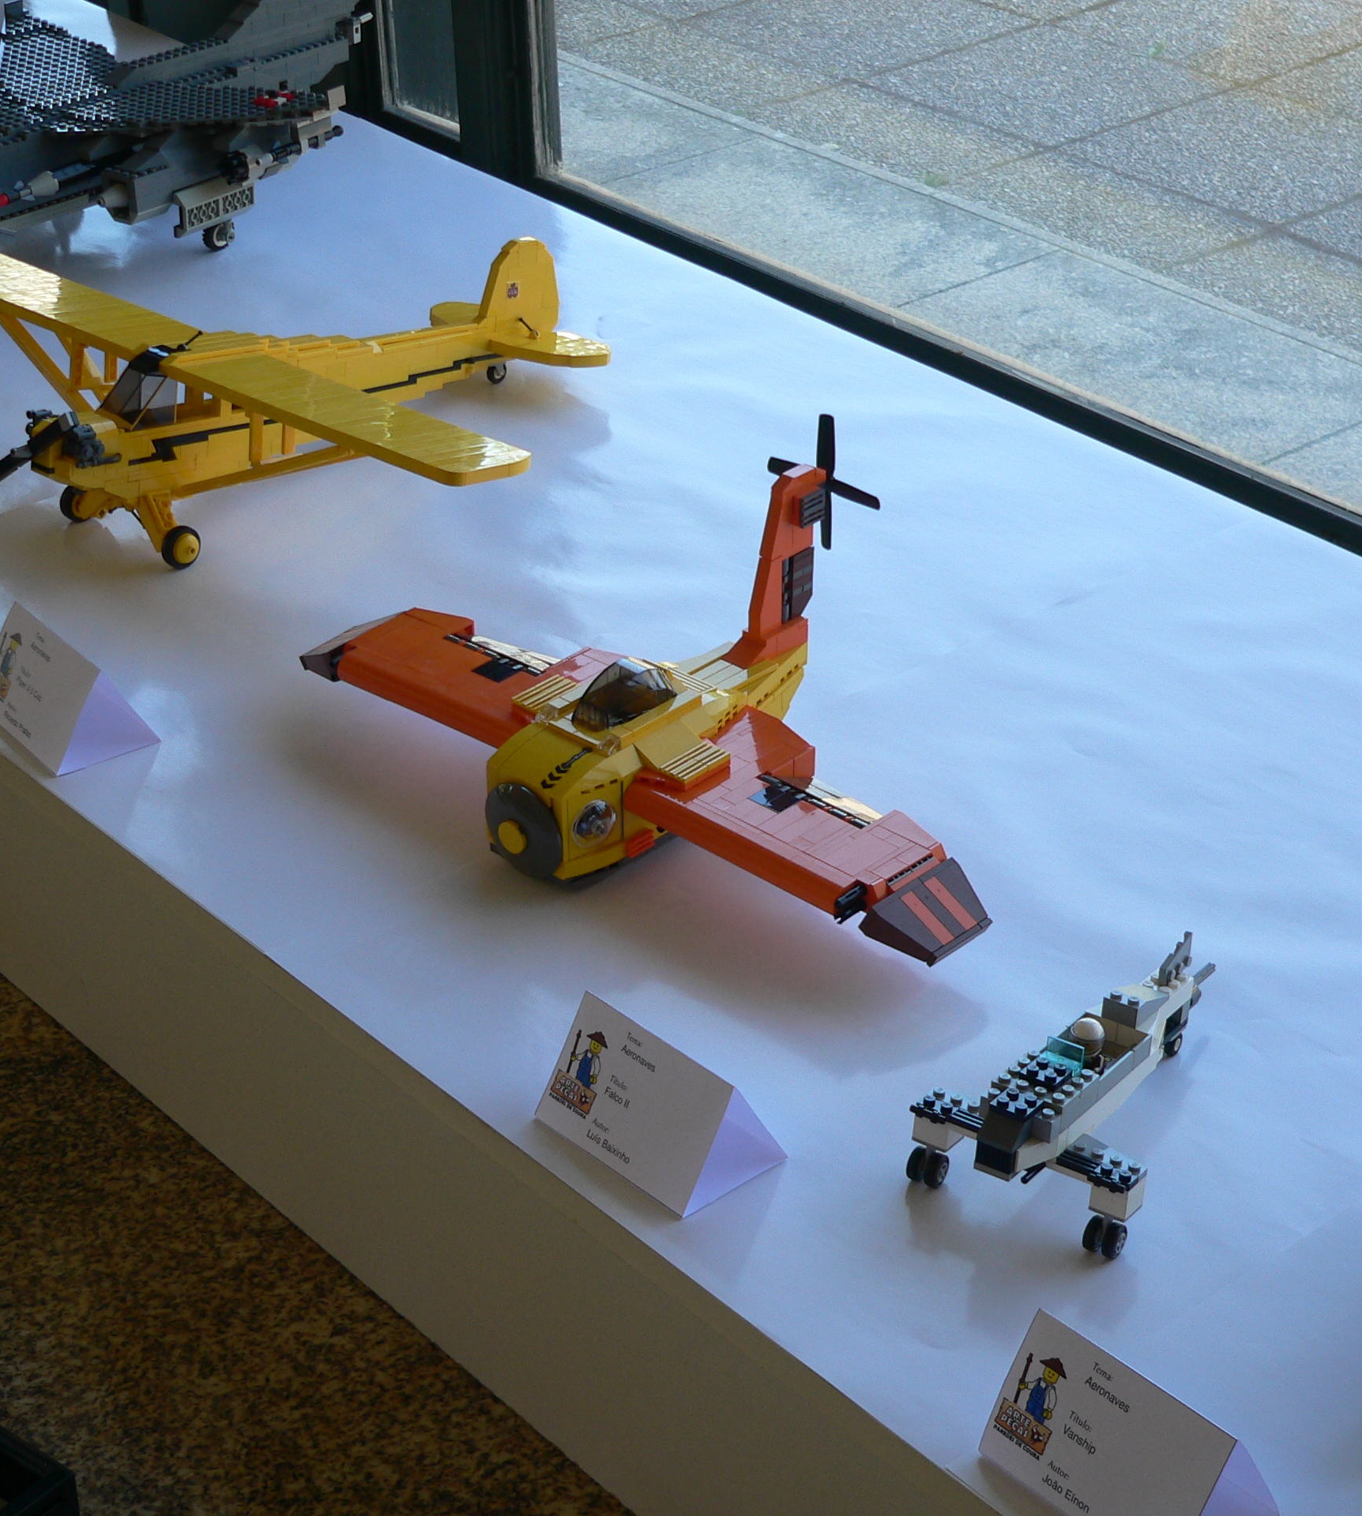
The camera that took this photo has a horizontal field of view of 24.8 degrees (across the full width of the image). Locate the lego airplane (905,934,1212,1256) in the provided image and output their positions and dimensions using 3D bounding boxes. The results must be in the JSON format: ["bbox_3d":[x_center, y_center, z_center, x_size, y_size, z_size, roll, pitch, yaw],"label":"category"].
[{"bbox_3d":[0.175,0.121,1.270,0.098,0.069,0.193,19,36,30],"label":"lego airplane"}]

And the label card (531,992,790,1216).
[{"bbox_3d":[-0.009,0.135,1.269,0.058,0.051,0.091,-25,38,-35],"label":"label card"}]

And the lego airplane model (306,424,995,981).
[{"bbox_3d":[-0.003,-0.051,1.469,0.412,0.169,0.225,25,39,36],"label":"lego airplane model"}]

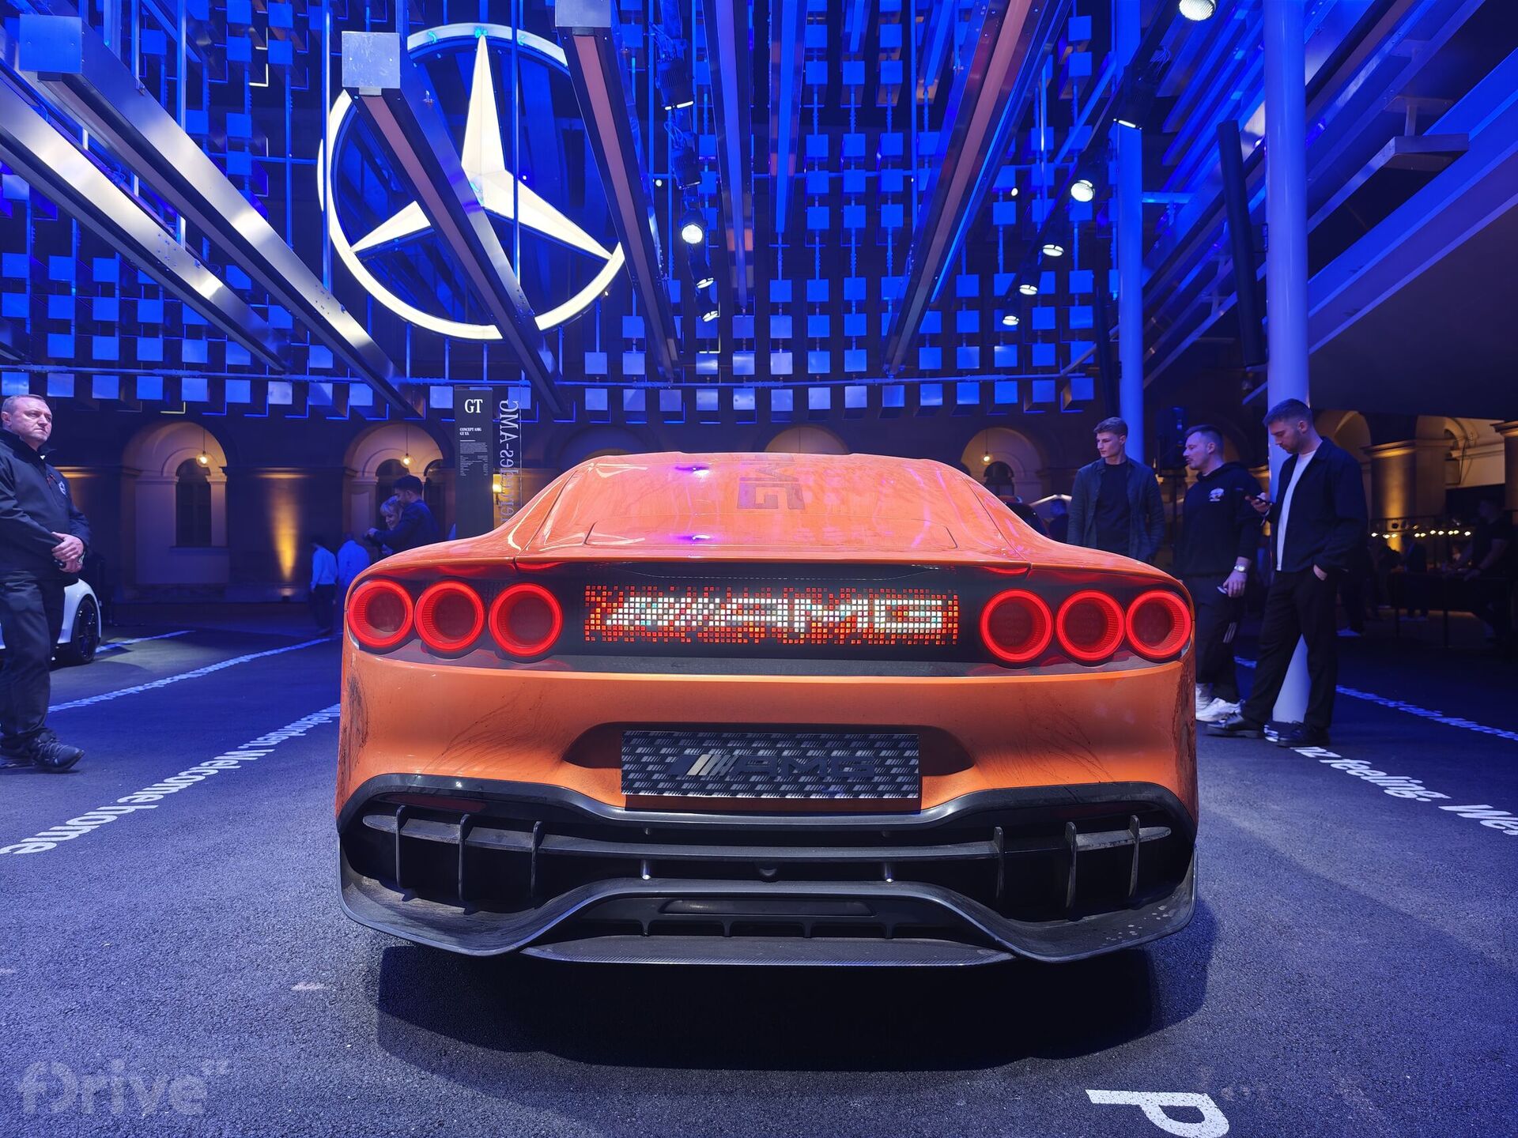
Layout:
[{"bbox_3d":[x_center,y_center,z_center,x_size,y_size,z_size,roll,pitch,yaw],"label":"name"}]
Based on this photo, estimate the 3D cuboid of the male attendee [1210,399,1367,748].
[{"bbox_3d":[2.740,-0.010,5.220,0.660,1.750,0.540,0,1,-26],"label":"male attendee"}]

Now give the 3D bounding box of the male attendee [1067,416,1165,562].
[{"bbox_3d":[2.160,-0.040,6.100,0.570,1.760,0.370,1,1,24],"label":"male attendee"}]

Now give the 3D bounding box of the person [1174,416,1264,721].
[{"bbox_3d":[2.700,0.000,5.900,0.400,1.720,0.500,-1,2,-34],"label":"person"}]

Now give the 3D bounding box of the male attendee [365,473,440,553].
[{"bbox_3d":[-3.640,-0.110,10.300,0.680,1.710,0.520,1,1,18],"label":"male attendee"}]

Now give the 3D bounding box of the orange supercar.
[{"bbox_3d":[0.080,0.240,4.600,1.970,1.340,5.150,0,1,1],"label":"orange supercar"}]

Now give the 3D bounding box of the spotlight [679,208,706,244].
[{"bbox_3d":[-0.630,-3.220,9.500,0.260,0.270,0.360,-2,41,-2],"label":"spotlight"}]

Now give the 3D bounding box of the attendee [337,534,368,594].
[{"bbox_3d":[-6.550,0.300,16.300,0.500,1.700,0.360,0,1,-24],"label":"attendee"}]

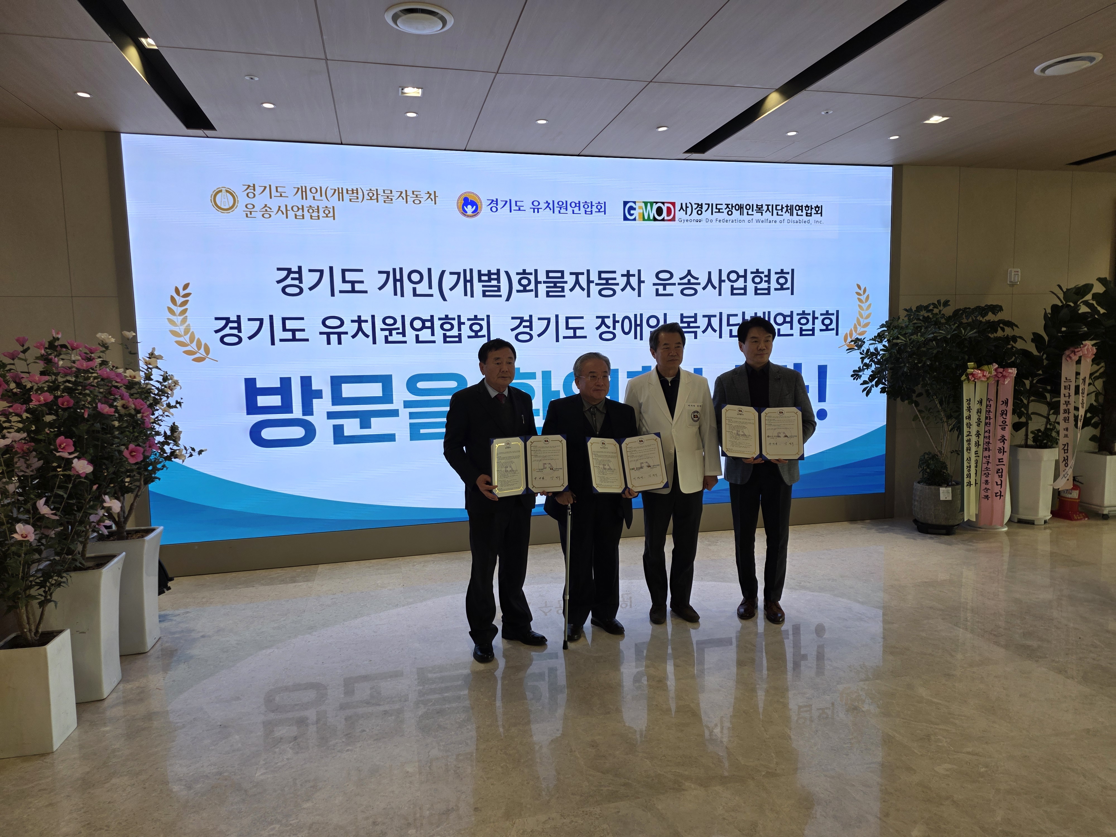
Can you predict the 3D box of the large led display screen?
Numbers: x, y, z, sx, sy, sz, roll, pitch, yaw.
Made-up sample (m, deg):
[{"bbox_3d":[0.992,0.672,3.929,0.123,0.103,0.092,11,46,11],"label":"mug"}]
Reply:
[{"bbox_3d":[-0.014,-0.640,5.933,6.062,2.880,0.100,-2,6,-13],"label":"large led display screen"}]

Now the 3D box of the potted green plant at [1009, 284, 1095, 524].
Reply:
[{"bbox_3d":[4.388,-0.127,6.564,0.700,2.050,0.650,-2,6,-13],"label":"potted green plant"}]

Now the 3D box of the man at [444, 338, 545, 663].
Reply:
[{"bbox_3d":[-0.316,0.411,3.929,0.540,1.676,0.430,-4,6,-30],"label":"man"}]

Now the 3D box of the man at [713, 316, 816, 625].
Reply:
[{"bbox_3d":[1.203,0.299,4.309,0.580,1.766,0.420,0,6,9],"label":"man"}]

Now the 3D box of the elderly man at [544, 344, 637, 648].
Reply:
[{"bbox_3d":[0.173,0.426,4.154,0.540,1.583,0.420,-3,6,-16],"label":"elderly man"}]

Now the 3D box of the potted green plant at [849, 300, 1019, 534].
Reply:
[{"bbox_3d":[3.178,0.002,6.205,1.270,1.910,1.050,-2,6,-13],"label":"potted green plant"}]

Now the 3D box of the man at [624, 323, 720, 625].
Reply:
[{"bbox_3d":[0.670,0.323,4.324,0.550,1.737,0.380,-2,6,-5],"label":"man"}]

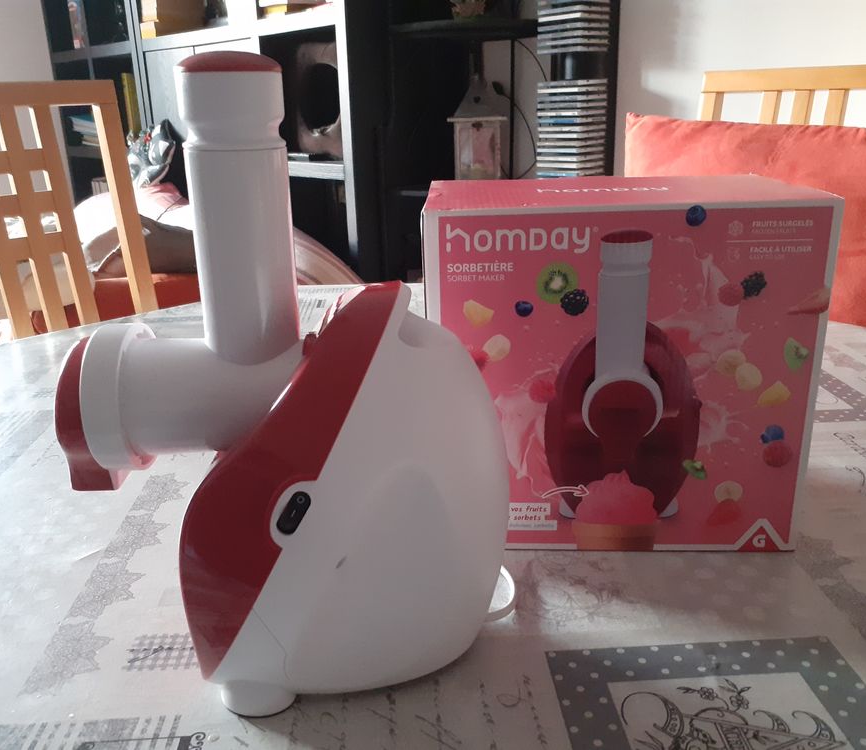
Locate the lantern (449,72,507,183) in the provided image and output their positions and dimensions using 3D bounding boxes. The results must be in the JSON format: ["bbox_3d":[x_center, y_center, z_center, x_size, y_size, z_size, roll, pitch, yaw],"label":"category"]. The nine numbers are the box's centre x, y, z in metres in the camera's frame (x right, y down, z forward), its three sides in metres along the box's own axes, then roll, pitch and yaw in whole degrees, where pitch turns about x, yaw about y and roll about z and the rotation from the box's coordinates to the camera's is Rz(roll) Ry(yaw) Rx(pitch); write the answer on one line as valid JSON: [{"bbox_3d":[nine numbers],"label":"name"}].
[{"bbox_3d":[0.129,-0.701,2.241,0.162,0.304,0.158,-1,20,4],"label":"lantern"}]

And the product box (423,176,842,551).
[{"bbox_3d":[0.136,-0.018,0.631,0.270,0.258,0.177,-1,20,3],"label":"product box"}]

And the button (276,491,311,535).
[{"bbox_3d":[-0.068,0.068,0.384,0.011,0.026,0.005,29,18,-8],"label":"button"}]

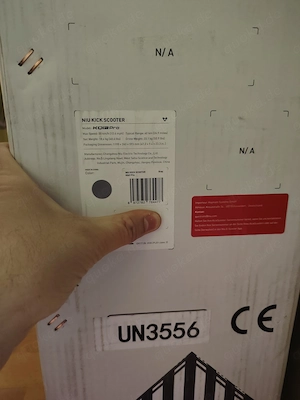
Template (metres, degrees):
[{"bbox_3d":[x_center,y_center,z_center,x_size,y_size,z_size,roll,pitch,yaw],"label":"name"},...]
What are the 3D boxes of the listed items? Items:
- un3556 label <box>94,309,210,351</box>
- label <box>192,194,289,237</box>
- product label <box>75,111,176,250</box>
[{"bbox_3d":[0.003,0.122,0.258,0.108,0.038,0.002,-1,15,-4],"label":"un3556 label"},{"bbox_3d":[0.076,0.013,0.235,0.082,0.036,0.002,-1,15,-4],"label":"label"},{"bbox_3d":[-0.017,-0.011,0.220,0.075,0.114,0.002,-1,15,-4],"label":"product label"}]

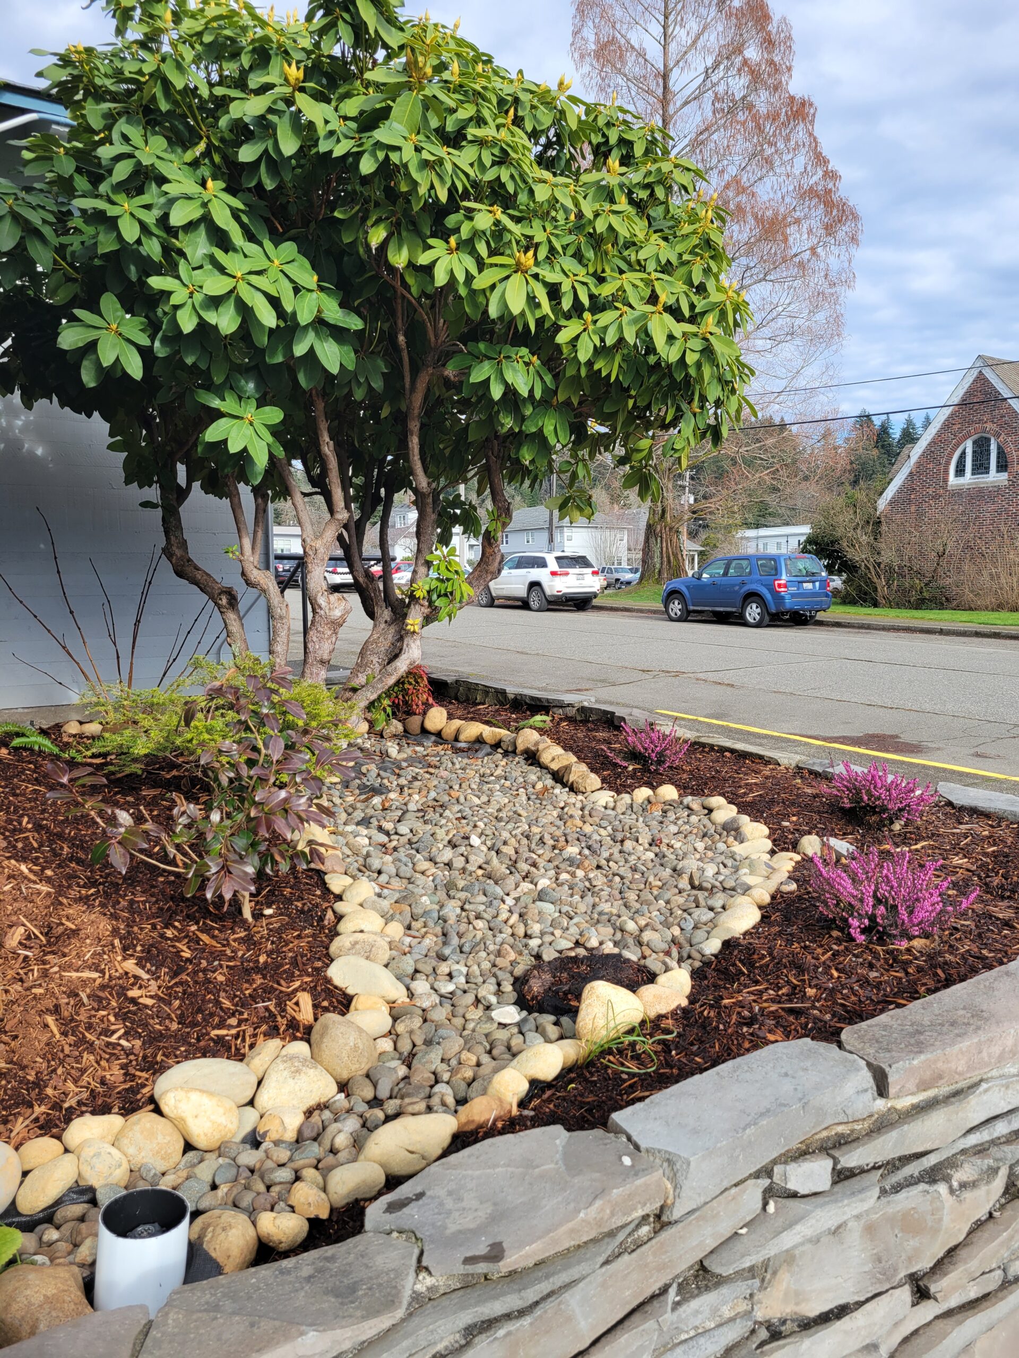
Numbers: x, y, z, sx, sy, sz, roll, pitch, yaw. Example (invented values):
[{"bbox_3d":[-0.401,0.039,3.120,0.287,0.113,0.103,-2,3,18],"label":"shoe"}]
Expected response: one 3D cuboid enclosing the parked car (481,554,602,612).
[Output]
[{"bbox_3d":[0.779,-3.180,33.195,1.950,1.770,4.820,-5,8,-36],"label":"parked car"}]

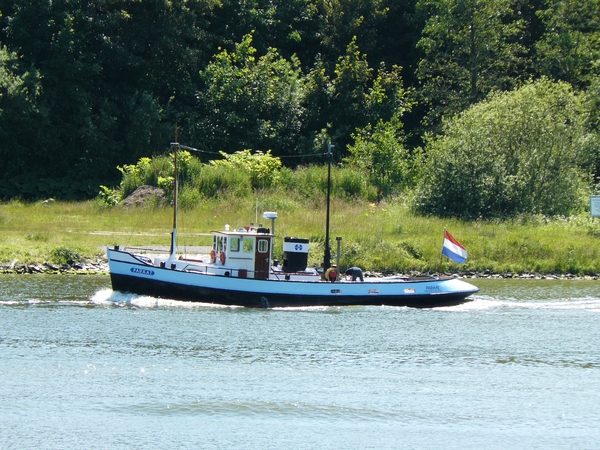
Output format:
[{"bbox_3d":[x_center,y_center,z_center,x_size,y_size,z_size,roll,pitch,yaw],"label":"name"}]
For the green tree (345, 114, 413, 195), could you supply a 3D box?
[{"bbox_3d":[4.872,-4.313,284.000,4.200,5.100,4.000,0,2,0],"label":"green tree"}]

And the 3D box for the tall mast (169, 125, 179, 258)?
[{"bbox_3d":[-5.897,-1.515,213.300,0.330,6.200,0.330,-1,2,-17],"label":"tall mast"}]

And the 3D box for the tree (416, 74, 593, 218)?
[{"bbox_3d":[12.215,-4.547,272.000,10.800,8.400,9.600,0,2,0],"label":"tree"}]

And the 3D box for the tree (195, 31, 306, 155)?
[{"bbox_3d":[-3.170,-8.036,293.000,7.200,8.700,6.600,0,2,0],"label":"tree"}]

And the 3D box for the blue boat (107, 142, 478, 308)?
[{"bbox_3d":[-0.352,-0.211,215.000,18.000,8.200,4.400,-1,2,-17],"label":"blue boat"}]

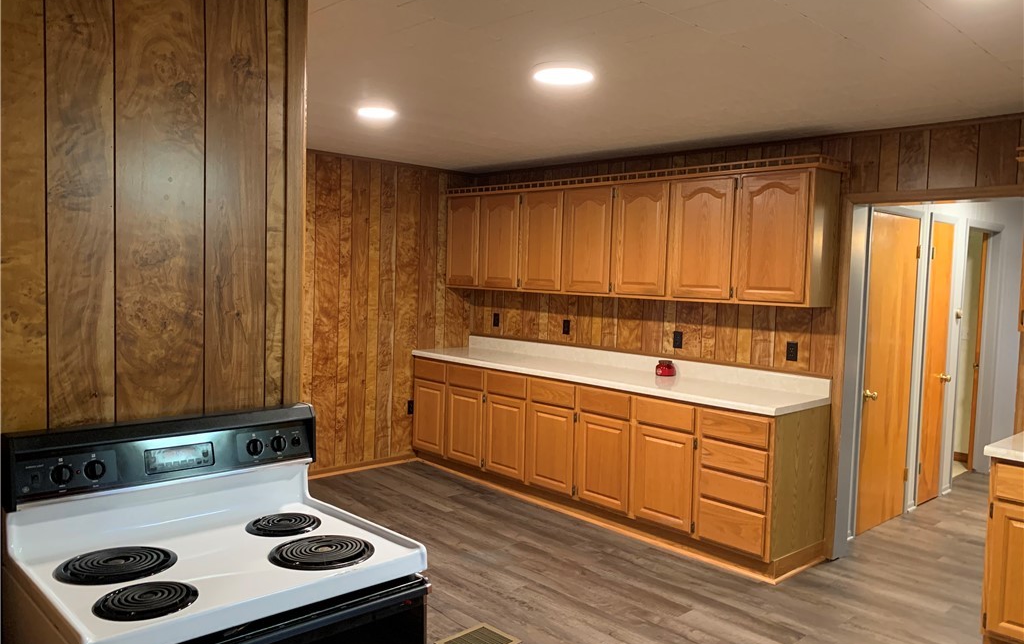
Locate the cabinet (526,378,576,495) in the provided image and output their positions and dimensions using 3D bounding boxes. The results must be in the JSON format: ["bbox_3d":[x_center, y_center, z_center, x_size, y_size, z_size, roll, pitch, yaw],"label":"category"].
[{"bbox_3d":[0.478,0.753,5.306,0.604,0.745,0.450,-2,5,-42],"label":"cabinet"}]

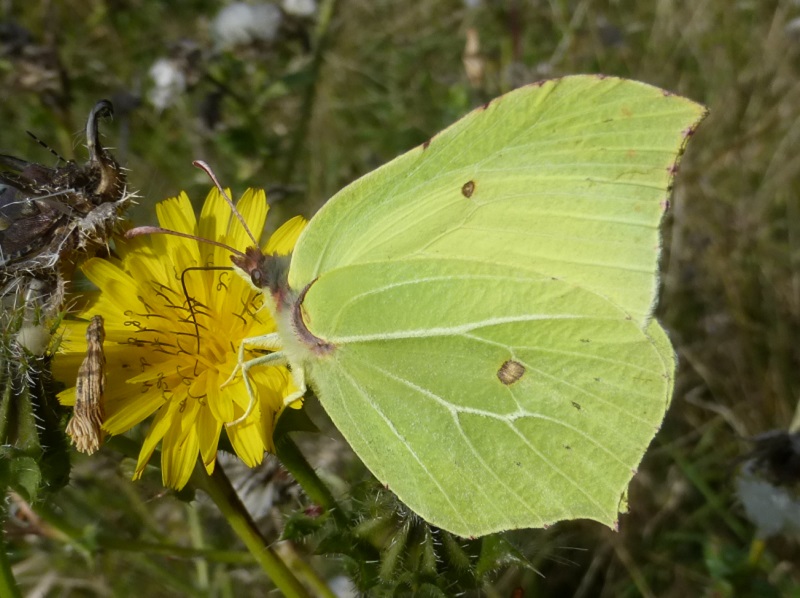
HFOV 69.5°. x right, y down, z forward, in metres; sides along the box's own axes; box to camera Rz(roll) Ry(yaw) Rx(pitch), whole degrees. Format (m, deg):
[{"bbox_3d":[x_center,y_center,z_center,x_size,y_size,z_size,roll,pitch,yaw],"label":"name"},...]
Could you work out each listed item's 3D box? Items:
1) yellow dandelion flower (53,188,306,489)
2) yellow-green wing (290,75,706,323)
[{"bbox_3d":[-0.015,0.004,0.045,0.021,0.009,0.021,0,71,16],"label":"yellow dandelion flower"},{"bbox_3d":[0.007,-0.007,0.042,0.030,0.018,0.003,0,0,0],"label":"yellow-green wing"}]

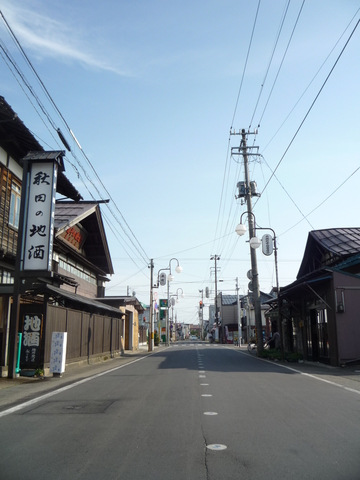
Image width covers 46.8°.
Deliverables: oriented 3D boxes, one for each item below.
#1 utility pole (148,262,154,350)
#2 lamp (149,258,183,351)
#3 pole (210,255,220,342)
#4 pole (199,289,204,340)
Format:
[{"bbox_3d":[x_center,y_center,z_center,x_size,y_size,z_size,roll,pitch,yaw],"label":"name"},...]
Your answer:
[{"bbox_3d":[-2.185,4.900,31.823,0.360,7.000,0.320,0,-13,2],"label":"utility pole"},{"bbox_3d":[-1.075,4.866,31.788,2.500,7.050,0.500,0,-13,2],"label":"lamp"},{"bbox_3d":[6.150,9.810,69.913,1.750,14.700,0.550,0,-13,2],"label":"pole"},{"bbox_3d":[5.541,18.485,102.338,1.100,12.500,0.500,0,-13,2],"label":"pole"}]

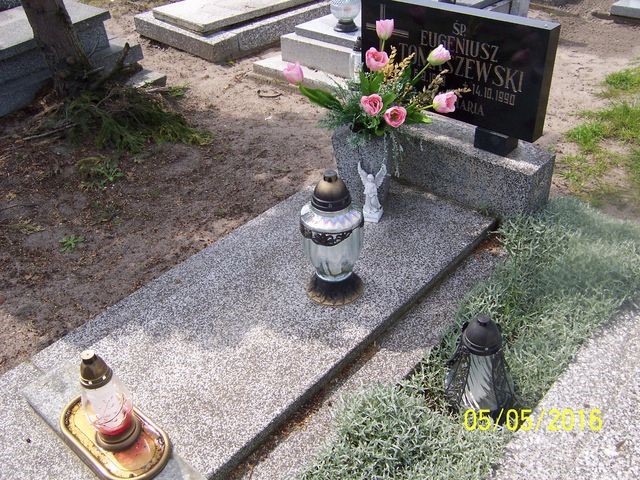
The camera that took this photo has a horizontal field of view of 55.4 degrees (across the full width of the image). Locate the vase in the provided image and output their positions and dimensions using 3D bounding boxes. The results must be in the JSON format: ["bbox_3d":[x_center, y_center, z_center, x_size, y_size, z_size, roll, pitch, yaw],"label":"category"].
[{"bbox_3d":[0.136,-0.234,1.993,0.176,0.235,0.176,27,46,35],"label":"vase"}]

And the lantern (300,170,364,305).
[{"bbox_3d":[0.032,-0.016,1.598,0.168,0.366,0.168,-2,36,2],"label":"lantern"}]

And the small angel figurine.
[{"bbox_3d":[0.171,-0.145,1.913,0.083,0.184,0.058,9,38,17],"label":"small angel figurine"}]

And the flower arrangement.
[{"bbox_3d":[0.136,-0.456,1.783,0.549,0.370,0.314,27,46,35],"label":"flower arrangement"}]

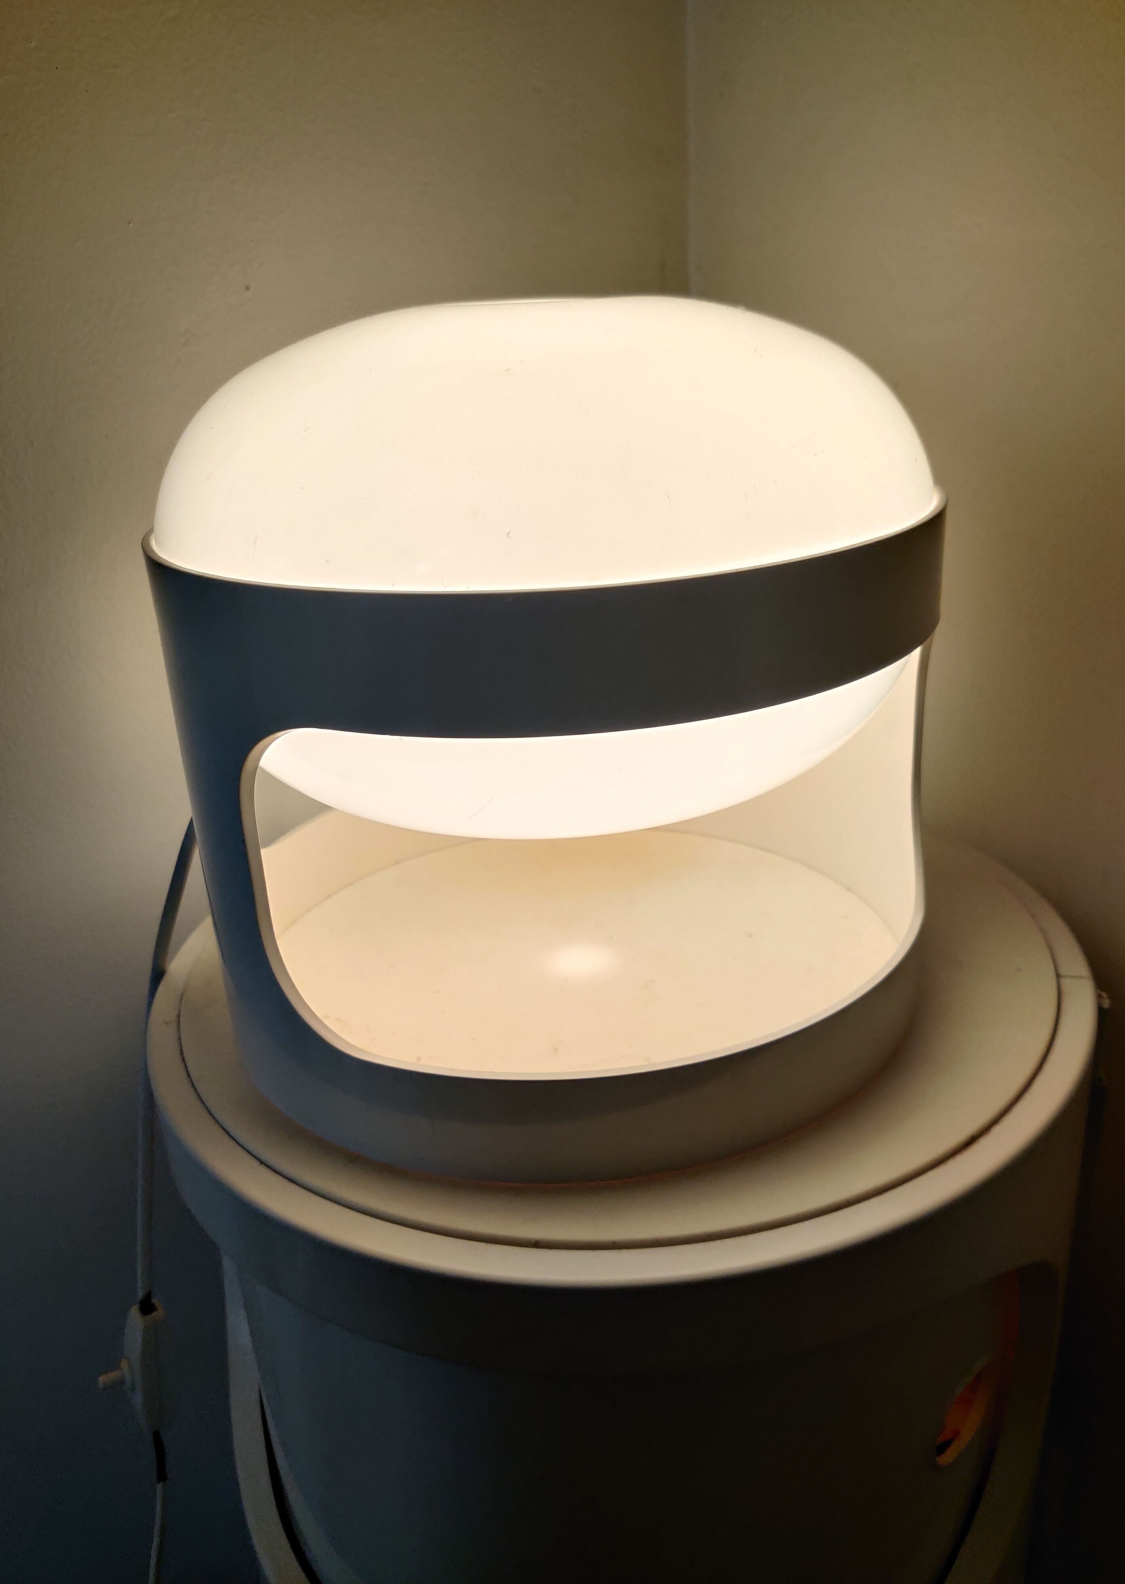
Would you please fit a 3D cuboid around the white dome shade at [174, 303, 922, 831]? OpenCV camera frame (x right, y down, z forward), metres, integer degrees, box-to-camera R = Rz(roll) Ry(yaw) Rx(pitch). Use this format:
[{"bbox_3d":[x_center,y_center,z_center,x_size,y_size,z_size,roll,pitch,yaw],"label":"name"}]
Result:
[{"bbox_3d":[-0.004,-0.071,0.379,0.227,0.149,0.227,-4,23,0],"label":"white dome shade"}]

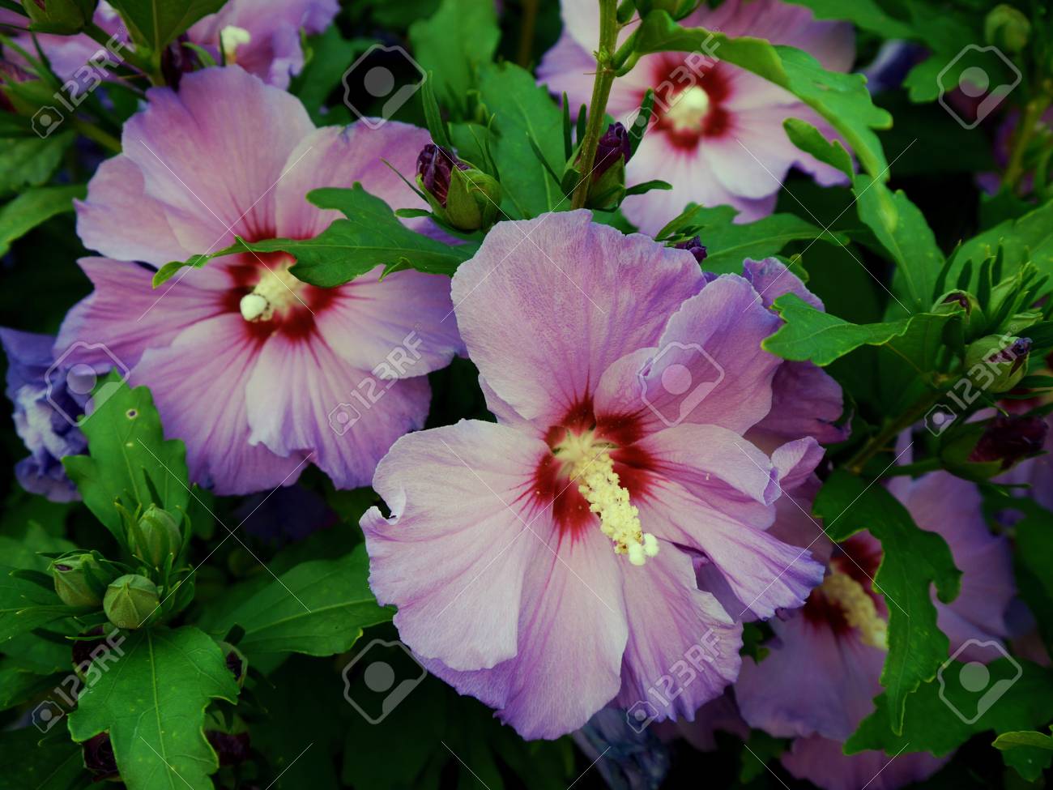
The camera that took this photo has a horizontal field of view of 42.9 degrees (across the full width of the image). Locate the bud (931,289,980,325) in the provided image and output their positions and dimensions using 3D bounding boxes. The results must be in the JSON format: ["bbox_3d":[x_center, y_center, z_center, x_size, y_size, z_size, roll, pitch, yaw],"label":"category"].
[{"bbox_3d":[0.111,-0.021,0.345,0.013,0.015,0.013,-9,57,15],"label":"bud"}]

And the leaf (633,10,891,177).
[{"bbox_3d":[0.057,-0.072,0.318,0.064,0.018,0.034,27,37,1],"label":"leaf"}]

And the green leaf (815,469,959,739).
[{"bbox_3d":[0.081,0.046,0.305,0.034,0.014,0.063,-12,72,-17],"label":"green leaf"}]

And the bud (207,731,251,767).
[{"bbox_3d":[-0.086,0.100,0.385,0.013,0.013,0.016,-5,60,-2],"label":"bud"}]

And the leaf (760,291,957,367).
[{"bbox_3d":[0.075,-0.014,0.305,0.046,0.014,0.028,0,37,-5],"label":"leaf"}]

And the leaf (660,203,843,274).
[{"bbox_3d":[0.061,-0.041,0.357,0.048,0.010,0.032,-3,44,-11],"label":"leaf"}]

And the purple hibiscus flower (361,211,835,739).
[{"bbox_3d":[0.012,0.013,0.292,0.102,0.110,0.055,-3,16,-12],"label":"purple hibiscus flower"}]

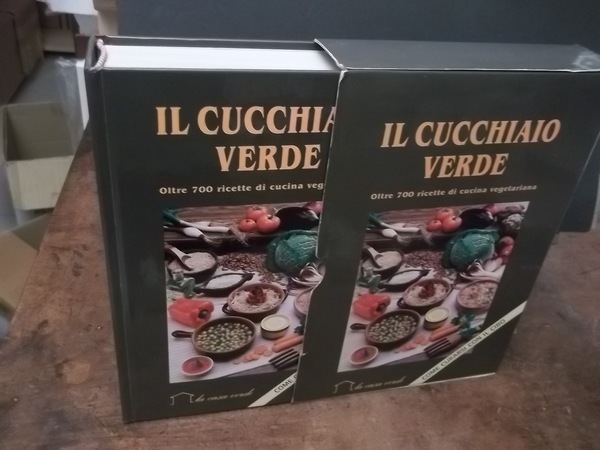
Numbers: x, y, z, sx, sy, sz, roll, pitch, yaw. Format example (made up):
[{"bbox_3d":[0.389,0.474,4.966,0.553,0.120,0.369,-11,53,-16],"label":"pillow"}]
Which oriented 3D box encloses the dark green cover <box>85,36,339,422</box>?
[{"bbox_3d":[-0.029,0.016,0.348,0.170,0.246,0.046,-4,35,-15],"label":"dark green cover"}]

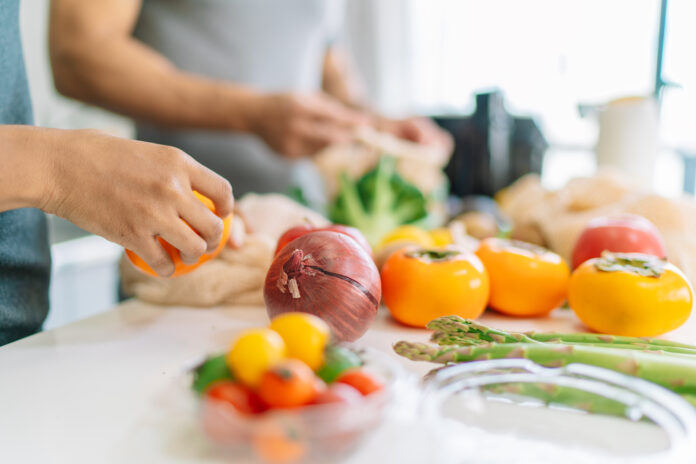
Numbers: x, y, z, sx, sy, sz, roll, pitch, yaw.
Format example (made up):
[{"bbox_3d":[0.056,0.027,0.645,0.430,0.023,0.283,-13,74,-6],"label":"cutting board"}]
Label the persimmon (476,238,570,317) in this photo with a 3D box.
[{"bbox_3d":[0.131,0.035,0.518,0.075,0.057,0.075,12,9,0],"label":"persimmon"}]

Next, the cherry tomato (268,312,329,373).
[{"bbox_3d":[-0.024,0.056,0.344,0.029,0.029,0.029,0,10,0],"label":"cherry tomato"}]

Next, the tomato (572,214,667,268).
[{"bbox_3d":[0.227,0.021,0.570,0.077,0.069,0.077,0,9,0],"label":"tomato"}]

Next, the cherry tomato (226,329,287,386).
[{"bbox_3d":[-0.044,0.061,0.327,0.028,0.028,0.028,0,10,0],"label":"cherry tomato"}]

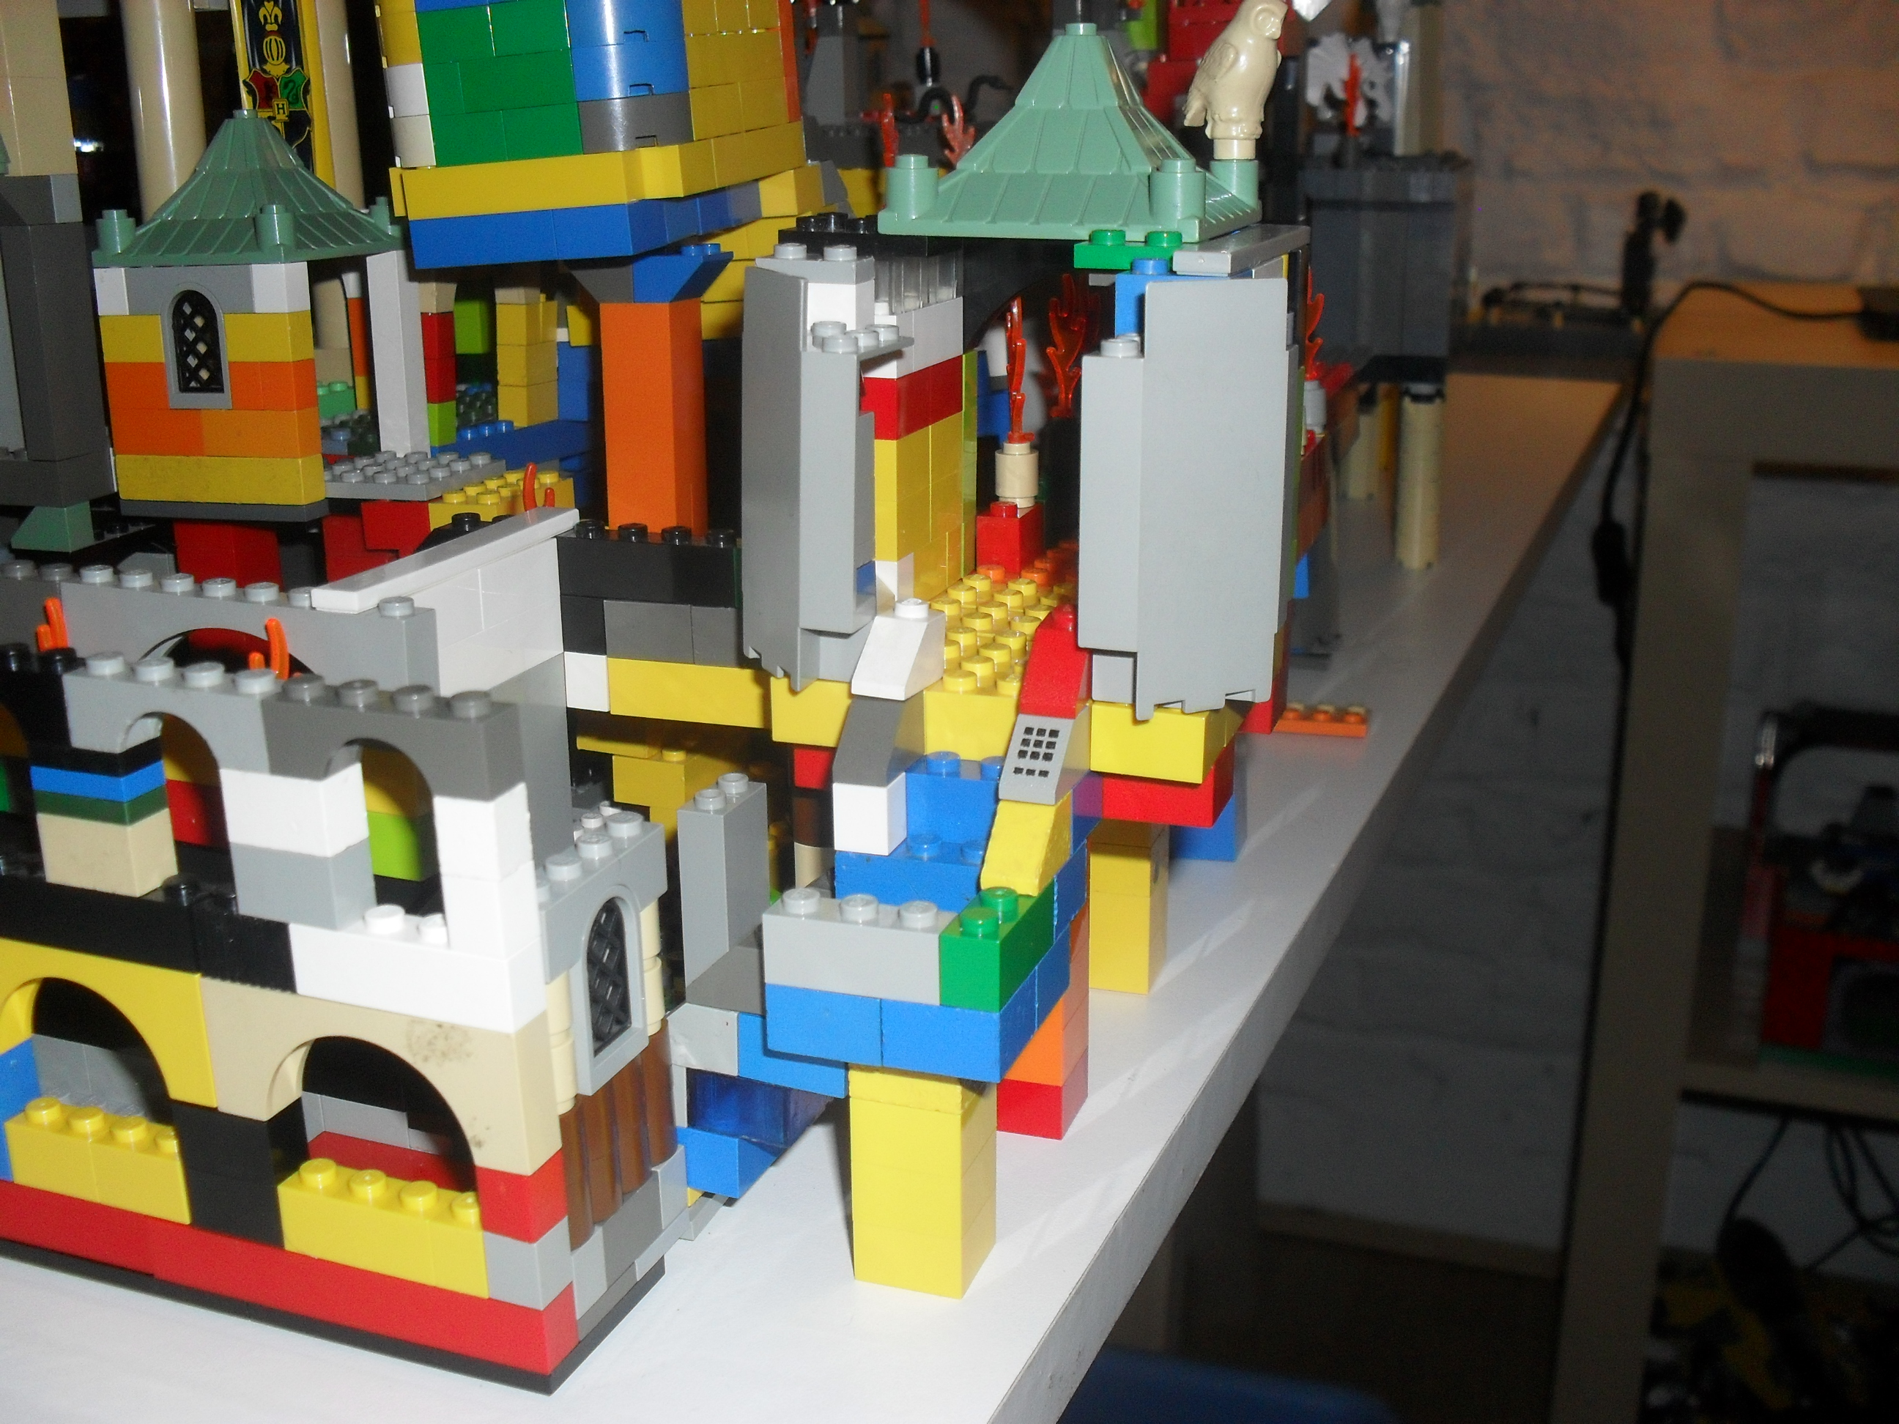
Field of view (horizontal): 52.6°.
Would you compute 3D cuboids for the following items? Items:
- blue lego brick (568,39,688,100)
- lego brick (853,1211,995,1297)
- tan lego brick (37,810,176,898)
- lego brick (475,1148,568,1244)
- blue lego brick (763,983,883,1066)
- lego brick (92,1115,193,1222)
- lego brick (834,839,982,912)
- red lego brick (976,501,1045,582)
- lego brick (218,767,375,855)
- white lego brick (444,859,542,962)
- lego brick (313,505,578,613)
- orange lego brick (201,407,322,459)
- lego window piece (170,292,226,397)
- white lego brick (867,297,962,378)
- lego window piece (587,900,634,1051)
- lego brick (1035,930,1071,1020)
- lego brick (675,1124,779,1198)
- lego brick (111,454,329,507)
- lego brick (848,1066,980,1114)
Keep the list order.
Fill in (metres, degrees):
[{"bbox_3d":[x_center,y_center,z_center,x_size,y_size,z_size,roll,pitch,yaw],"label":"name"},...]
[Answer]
[{"bbox_3d":[-0.061,-0.123,0.365,0.016,0.011,0.016,1,21,18],"label":"blue lego brick"},{"bbox_3d":[-0.003,0.075,0.279,0.016,0.010,0.016,5,16,18],"label":"lego brick"},{"bbox_3d":[-0.110,0.018,0.252,0.016,0.010,0.008,5,17,19],"label":"tan lego brick"},{"bbox_3d":[-0.054,0.060,0.244,0.008,0.011,0.008,6,18,21],"label":"lego brick"},{"bbox_3d":[-0.014,0.038,0.257,0.016,0.011,0.016,4,17,18],"label":"blue lego brick"},{"bbox_3d":[-0.109,0.062,0.264,0.016,0.011,0.008,5,17,20],"label":"lego brick"},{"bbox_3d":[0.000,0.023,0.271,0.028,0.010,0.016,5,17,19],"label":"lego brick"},{"bbox_3d":[0.011,-0.033,0.353,0.008,0.011,0.016,5,16,18],"label":"red lego brick"},{"bbox_3d":[-0.081,0.011,0.238,0.016,0.011,0.008,5,17,20],"label":"lego brick"},{"bbox_3d":[-0.054,0.022,0.227,0.008,0.010,0.008,5,17,20],"label":"white lego brick"},{"bbox_3d":[-0.076,-0.024,0.298,0.008,0.003,0.064,4,17,17],"label":"lego brick"},{"bbox_3d":[-0.144,-0.059,0.401,0.024,0.011,0.008,5,17,19],"label":"orange lego brick"},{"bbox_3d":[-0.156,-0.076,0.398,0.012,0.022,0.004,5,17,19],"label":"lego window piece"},{"bbox_3d":[-0.007,-0.060,0.307,0.008,0.010,0.032,5,17,18],"label":"white lego brick"},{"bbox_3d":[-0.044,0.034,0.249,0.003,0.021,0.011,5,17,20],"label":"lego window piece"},{"bbox_3d":[0.006,0.035,0.264,0.017,0.011,0.016,5,17,19],"label":"lego brick"},{"bbox_3d":[-0.035,0.064,0.293,0.016,0.010,0.018,5,17,19],"label":"lego brick"},{"bbox_3d":[-0.154,-0.050,0.404,0.048,0.010,0.008,4,16,16],"label":"lego brick"},{"bbox_3d":[-0.003,0.046,0.264,0.016,0.011,0.016,4,17,18],"label":"lego brick"}]

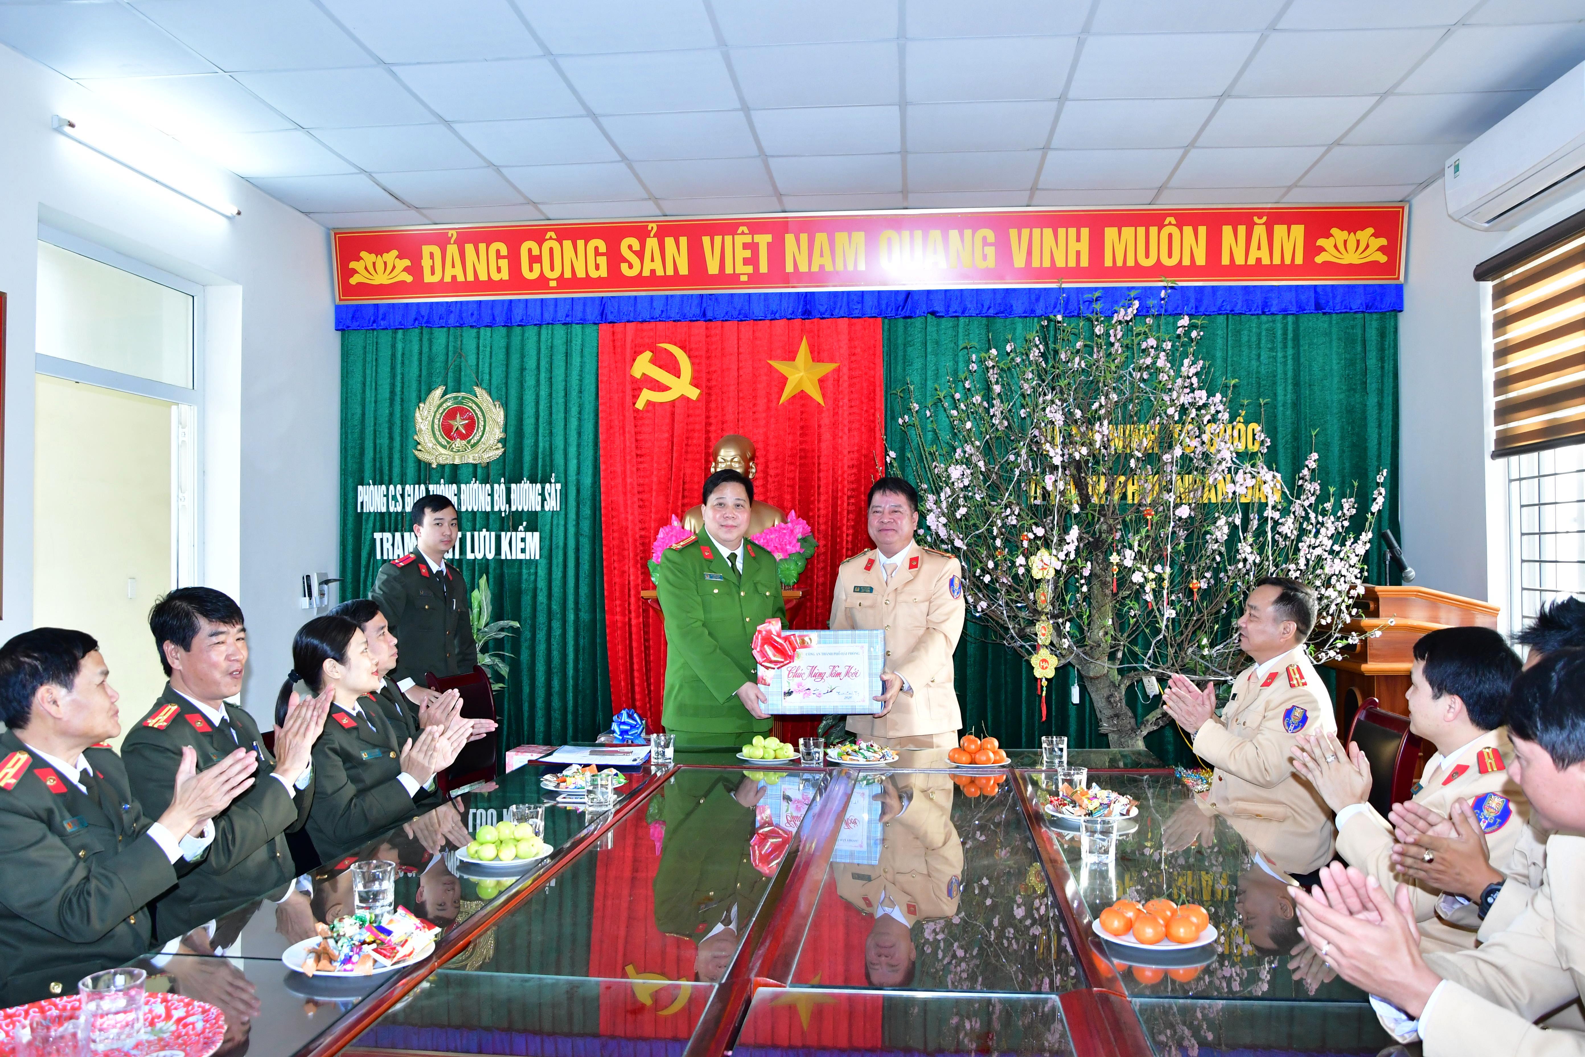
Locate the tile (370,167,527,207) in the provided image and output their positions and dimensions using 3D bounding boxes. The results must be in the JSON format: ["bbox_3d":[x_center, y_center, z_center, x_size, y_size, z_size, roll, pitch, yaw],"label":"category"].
[{"bbox_3d":[-1.586,-1.600,5.569,0.600,0.020,0.580,0,-1,6],"label":"tile"}]

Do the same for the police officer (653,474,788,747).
[{"bbox_3d":[-0.232,0.640,4.053,0.500,1.690,0.430,1,-1,-27],"label":"police officer"}]

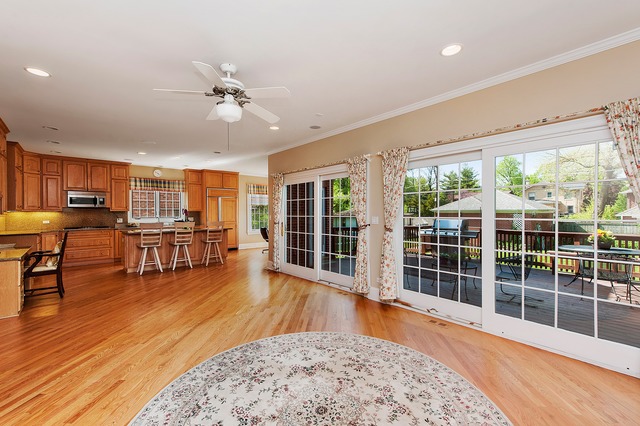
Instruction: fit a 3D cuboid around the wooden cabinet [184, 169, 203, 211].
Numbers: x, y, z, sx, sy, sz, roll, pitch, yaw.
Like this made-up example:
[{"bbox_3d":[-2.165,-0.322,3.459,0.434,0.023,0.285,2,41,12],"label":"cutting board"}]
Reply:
[{"bbox_3d":[-4.204,-0.710,9.477,0.440,1.327,0.337,0,0,-42],"label":"wooden cabinet"}]

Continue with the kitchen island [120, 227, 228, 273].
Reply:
[{"bbox_3d":[-3.482,0.843,7.033,2.380,0.910,1.050,0,0,-40],"label":"kitchen island"}]

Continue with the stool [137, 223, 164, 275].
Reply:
[{"bbox_3d":[-3.704,0.766,6.222,0.450,1.070,0.500,0,0,-40],"label":"stool"}]

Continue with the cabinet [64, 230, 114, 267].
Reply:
[{"bbox_3d":[-6.117,0.874,7.531,1.030,0.871,0.634,0,0,-42],"label":"cabinet"}]

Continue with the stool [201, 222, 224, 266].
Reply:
[{"bbox_3d":[-2.714,0.760,7.205,0.450,1.070,0.500,0,0,-40],"label":"stool"}]

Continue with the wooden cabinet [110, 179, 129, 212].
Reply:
[{"bbox_3d":[-5.716,-0.490,8.093,0.425,0.901,0.337,0,0,-42],"label":"wooden cabinet"}]

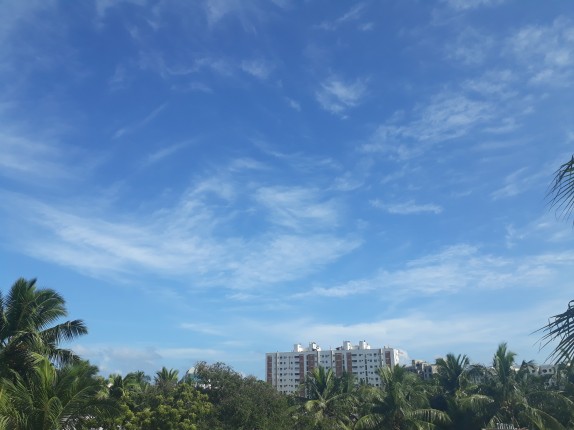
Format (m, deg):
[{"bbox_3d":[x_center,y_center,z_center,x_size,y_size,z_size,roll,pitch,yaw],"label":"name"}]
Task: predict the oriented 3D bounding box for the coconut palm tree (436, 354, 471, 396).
[{"bbox_3d":[21.420,23.620,55.490,6.500,12.500,6.500,0,-23,0],"label":"coconut palm tree"}]

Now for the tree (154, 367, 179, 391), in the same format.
[{"bbox_3d":[-22.790,34.420,82.220,6.500,12.500,6.500,0,-23,0],"label":"tree"}]

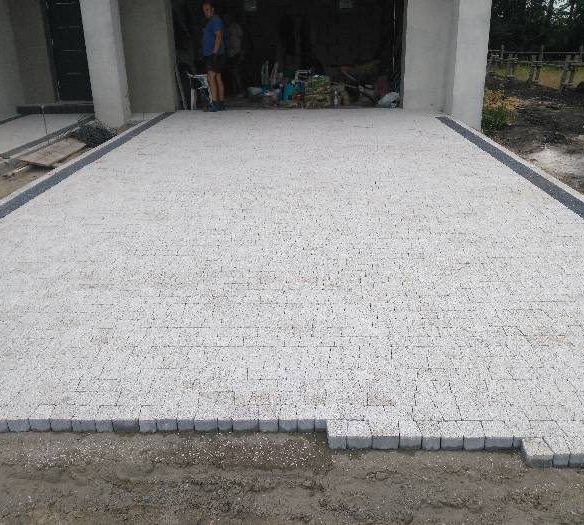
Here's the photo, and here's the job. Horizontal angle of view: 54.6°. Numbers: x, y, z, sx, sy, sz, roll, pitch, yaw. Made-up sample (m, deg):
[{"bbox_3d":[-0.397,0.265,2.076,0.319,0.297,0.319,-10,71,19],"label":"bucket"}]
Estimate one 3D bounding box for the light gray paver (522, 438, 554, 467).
[{"bbox_3d":[0.874,0.686,2.033,0.086,0.060,0.092,-1,22,2],"label":"light gray paver"}]

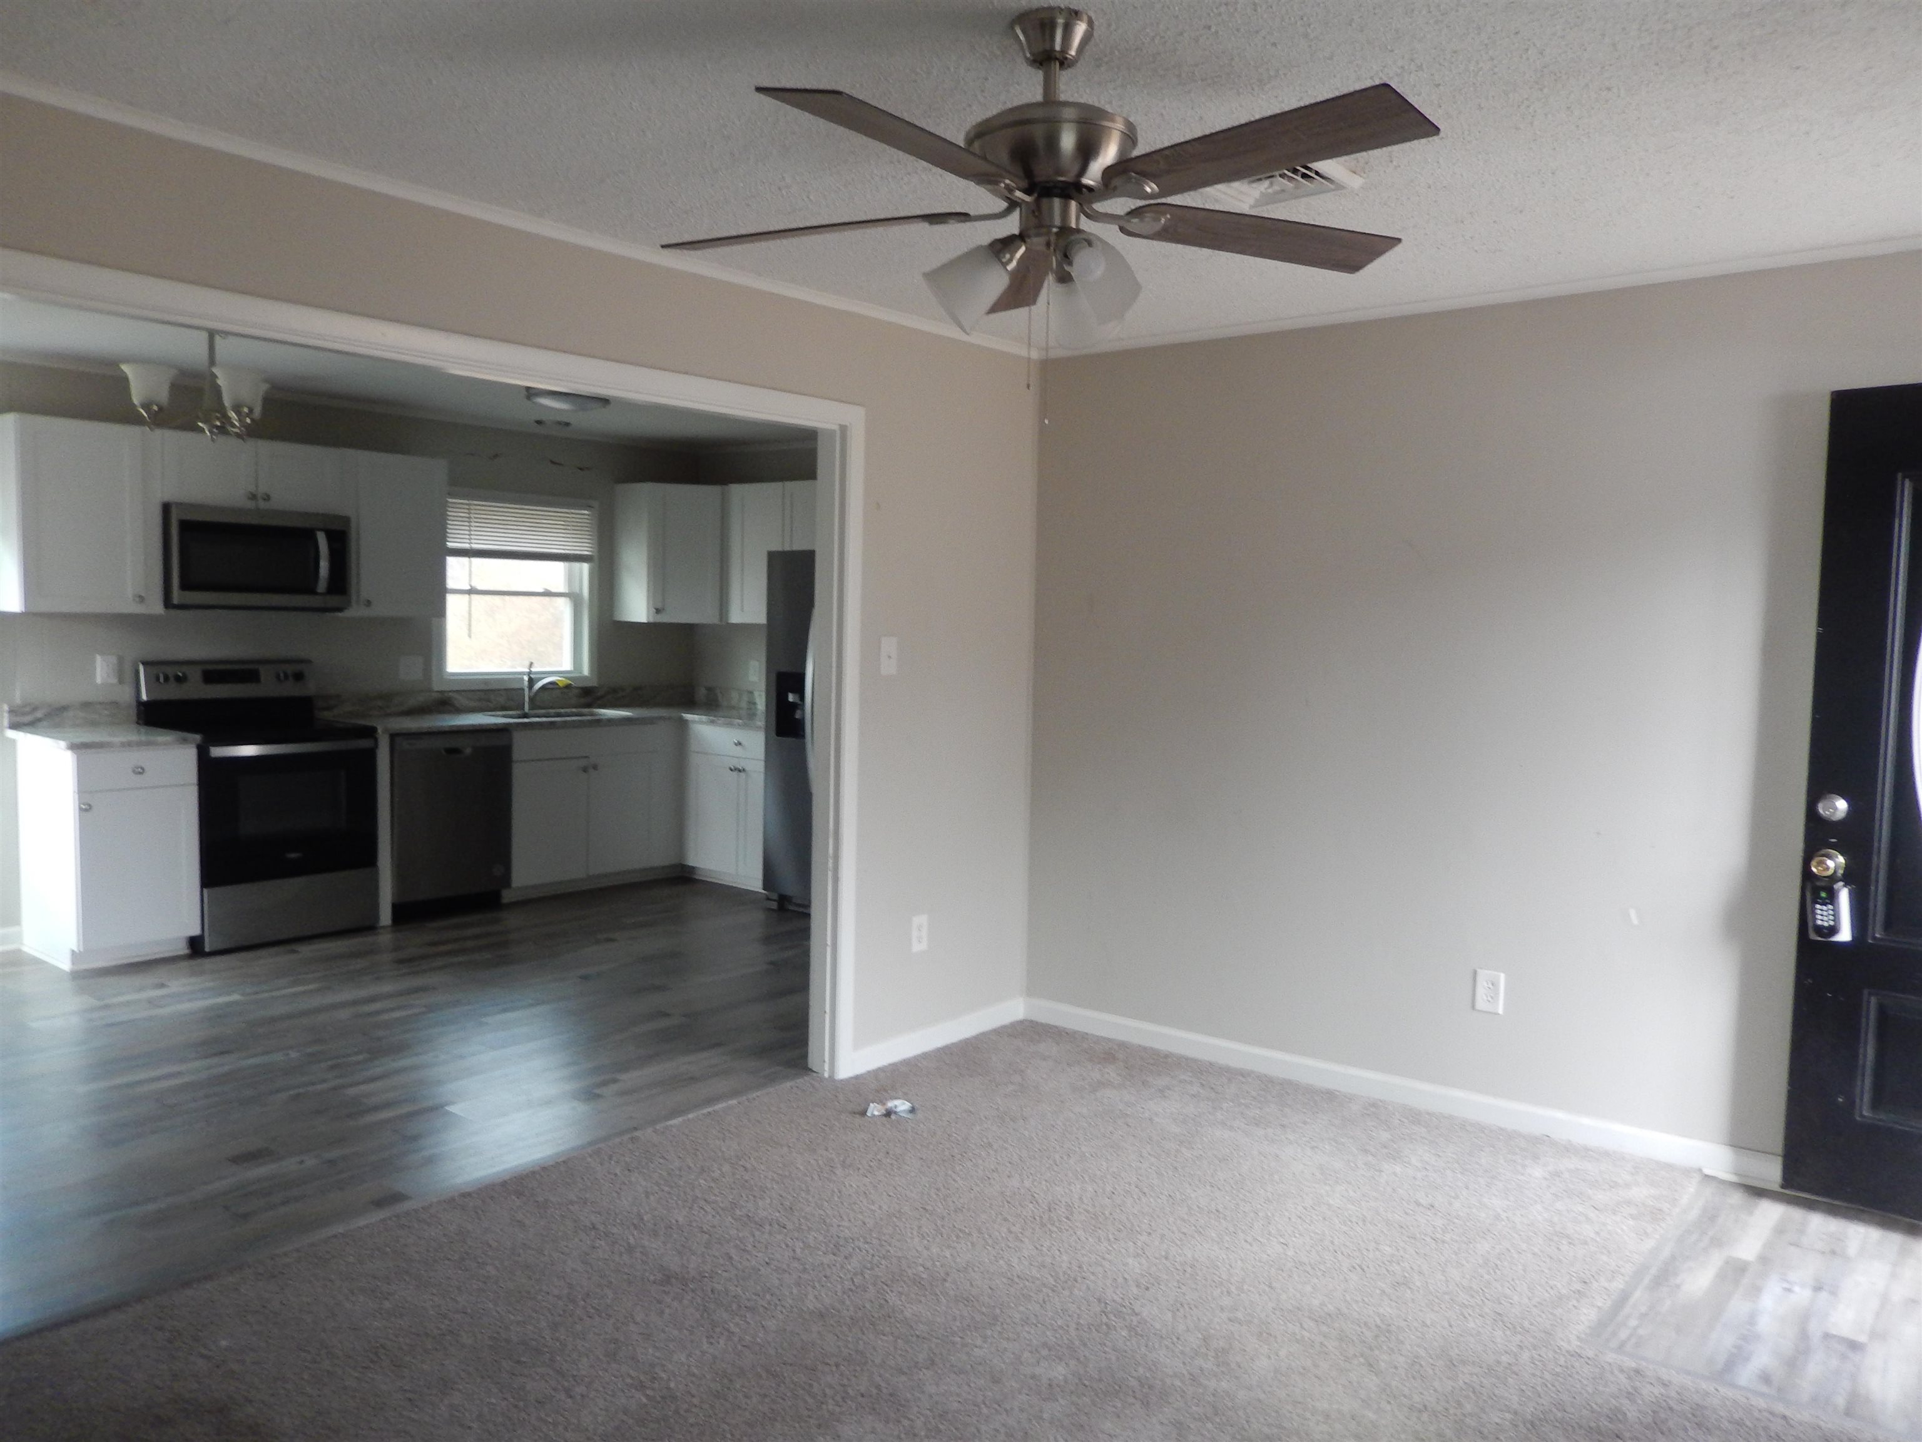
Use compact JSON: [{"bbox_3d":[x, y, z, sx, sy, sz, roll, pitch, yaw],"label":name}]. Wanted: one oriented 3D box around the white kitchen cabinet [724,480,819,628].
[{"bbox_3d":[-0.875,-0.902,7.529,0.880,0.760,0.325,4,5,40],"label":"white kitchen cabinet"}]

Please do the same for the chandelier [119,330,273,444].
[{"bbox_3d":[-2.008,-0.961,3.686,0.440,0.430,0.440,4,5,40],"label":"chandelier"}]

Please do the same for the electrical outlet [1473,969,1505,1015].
[{"bbox_3d":[1.494,0.764,3.922,0.075,0.117,0.010,4,5,40],"label":"electrical outlet"}]

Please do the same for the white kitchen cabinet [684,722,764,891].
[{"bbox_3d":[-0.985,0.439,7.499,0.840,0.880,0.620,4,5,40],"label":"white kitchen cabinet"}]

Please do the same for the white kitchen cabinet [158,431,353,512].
[{"bbox_3d":[-3.192,-1.080,6.145,0.325,0.300,0.770,4,5,40],"label":"white kitchen cabinet"}]

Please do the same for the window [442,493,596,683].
[{"bbox_3d":[-2.379,-0.697,7.429,0.090,1.020,0.985,4,5,40],"label":"window"}]

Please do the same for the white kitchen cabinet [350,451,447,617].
[{"bbox_3d":[-2.784,-0.876,6.655,0.325,0.765,0.500,4,5,40],"label":"white kitchen cabinet"}]

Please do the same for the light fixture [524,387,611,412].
[{"bbox_3d":[-1.745,-1.420,6.169,0.375,0.100,0.375,1,4,0],"label":"light fixture"}]

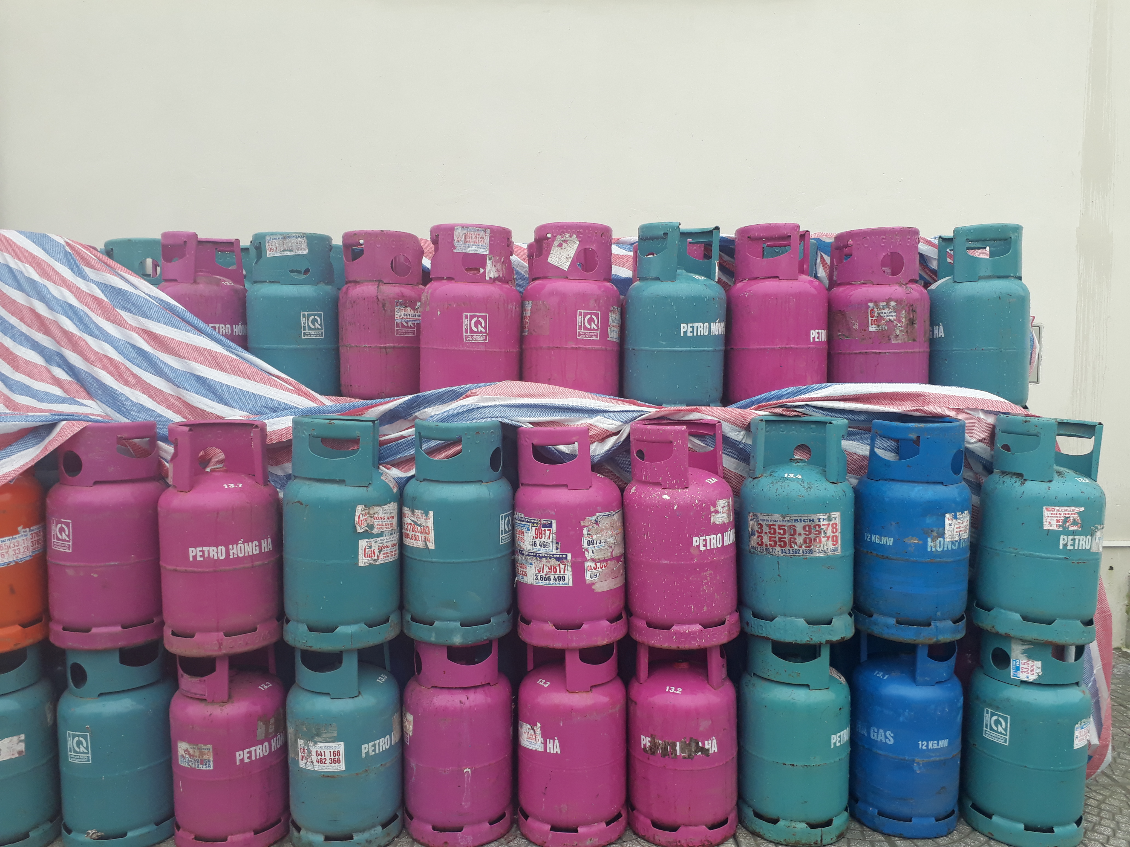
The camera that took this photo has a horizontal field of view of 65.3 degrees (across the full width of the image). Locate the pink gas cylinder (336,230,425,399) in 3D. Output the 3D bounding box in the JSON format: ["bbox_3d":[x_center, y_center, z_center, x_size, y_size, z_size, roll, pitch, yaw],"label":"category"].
[{"bbox_3d":[-0.593,-0.327,2.933,0.303,0.589,0.303,-5,7,-41],"label":"pink gas cylinder"}]

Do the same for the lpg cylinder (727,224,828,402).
[{"bbox_3d":[0.656,-0.304,2.724,0.303,0.589,0.303,2,6,20],"label":"lpg cylinder"}]

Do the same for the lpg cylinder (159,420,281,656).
[{"bbox_3d":[-0.933,0.294,2.391,0.303,0.589,0.303,-4,7,-32],"label":"lpg cylinder"}]

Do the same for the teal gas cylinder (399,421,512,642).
[{"bbox_3d":[-0.298,0.287,2.469,0.304,0.585,0.304,1,4,0],"label":"teal gas cylinder"}]

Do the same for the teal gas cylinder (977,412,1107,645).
[{"bbox_3d":[1.318,0.280,2.445,0.304,0.585,0.304,0,4,-19],"label":"teal gas cylinder"}]

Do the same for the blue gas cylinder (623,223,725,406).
[{"bbox_3d":[0.331,-0.293,2.664,0.303,0.589,0.303,1,6,0],"label":"blue gas cylinder"}]

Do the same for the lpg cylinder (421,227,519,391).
[{"bbox_3d":[-0.282,-0.287,2.660,0.304,0.585,0.304,-1,4,-12],"label":"lpg cylinder"}]

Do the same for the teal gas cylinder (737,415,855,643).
[{"bbox_3d":[0.642,0.275,2.442,0.303,0.589,0.303,0,3,13],"label":"teal gas cylinder"}]

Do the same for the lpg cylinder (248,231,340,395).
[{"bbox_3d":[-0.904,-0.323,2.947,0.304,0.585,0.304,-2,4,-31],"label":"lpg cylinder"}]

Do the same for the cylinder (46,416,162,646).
[{"bbox_3d":[-1.249,0.285,2.426,0.303,0.589,0.303,4,5,20],"label":"cylinder"}]

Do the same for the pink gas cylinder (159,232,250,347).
[{"bbox_3d":[-1.194,-0.316,2.936,0.304,0.585,0.304,2,4,30],"label":"pink gas cylinder"}]

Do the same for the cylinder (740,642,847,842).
[{"bbox_3d":[0.662,0.855,2.546,0.304,0.585,0.304,1,4,18],"label":"cylinder"}]

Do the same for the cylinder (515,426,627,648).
[{"bbox_3d":[0.015,0.289,2.470,0.303,0.589,0.303,-1,4,0],"label":"cylinder"}]

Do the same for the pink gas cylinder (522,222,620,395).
[{"bbox_3d":[0.021,-0.299,2.705,0.304,0.585,0.304,0,4,0],"label":"pink gas cylinder"}]

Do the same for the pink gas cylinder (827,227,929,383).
[{"bbox_3d":[1.001,-0.297,2.809,0.303,0.589,0.303,-1,5,0],"label":"pink gas cylinder"}]

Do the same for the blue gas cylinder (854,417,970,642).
[{"bbox_3d":[0.980,0.285,2.493,0.303,0.589,0.303,3,7,38],"label":"blue gas cylinder"}]

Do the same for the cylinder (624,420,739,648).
[{"bbox_3d":[0.320,0.290,2.442,0.304,0.585,0.304,-2,4,0],"label":"cylinder"}]

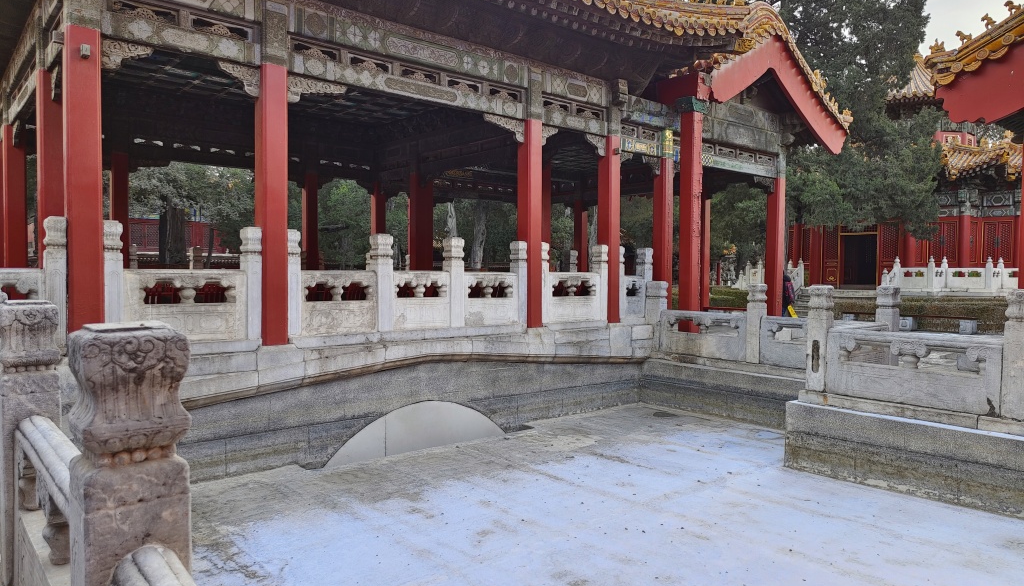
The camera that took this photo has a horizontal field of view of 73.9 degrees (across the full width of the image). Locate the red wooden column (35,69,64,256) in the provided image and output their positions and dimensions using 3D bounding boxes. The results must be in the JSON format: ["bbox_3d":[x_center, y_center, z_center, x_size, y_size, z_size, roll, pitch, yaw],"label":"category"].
[{"bbox_3d":[-5.170,-0.950,7.670,0.275,3.017,0.275,-1,2,-41],"label":"red wooden column"}]

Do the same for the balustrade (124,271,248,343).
[{"bbox_3d":[-3.468,0.156,7.260,1.239,0.779,0.137,-1,3,-41],"label":"balustrade"}]

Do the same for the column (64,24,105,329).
[{"bbox_3d":[-4.287,-0.989,6.819,0.290,3.263,0.290,-1,2,-41],"label":"column"}]

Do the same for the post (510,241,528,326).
[{"bbox_3d":[0.101,-0.150,9.926,0.173,1.193,0.205,-1,2,-41],"label":"post"}]

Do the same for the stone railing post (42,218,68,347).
[{"bbox_3d":[-4.344,-0.066,6.478,0.171,1.254,0.213,-1,3,-41],"label":"stone railing post"}]

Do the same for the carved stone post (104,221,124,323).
[{"bbox_3d":[-4.122,-0.071,7.001,0.195,1.305,0.235,-1,2,-41],"label":"carved stone post"}]

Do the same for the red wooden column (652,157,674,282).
[{"bbox_3d":[2.816,-0.880,12.772,0.285,3.283,0.277,-1,3,-41],"label":"red wooden column"}]

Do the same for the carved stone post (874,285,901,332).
[{"bbox_3d":[5.077,0.498,9.188,0.205,1.193,0.214,-1,2,-41],"label":"carved stone post"}]

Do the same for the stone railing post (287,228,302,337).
[{"bbox_3d":[-2.602,-0.100,8.013,0.171,1.231,0.213,-1,3,-41],"label":"stone railing post"}]

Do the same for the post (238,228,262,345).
[{"bbox_3d":[-2.822,-0.101,7.382,0.164,1.202,0.217,-1,2,-41],"label":"post"}]

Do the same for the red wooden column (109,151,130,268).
[{"bbox_3d":[-7.902,-1.227,13.704,0.285,3.169,0.277,-1,3,-41],"label":"red wooden column"}]

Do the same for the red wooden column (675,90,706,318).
[{"bbox_3d":[3.088,-1.143,11.733,0.304,4.340,0.285,-1,3,-41],"label":"red wooden column"}]

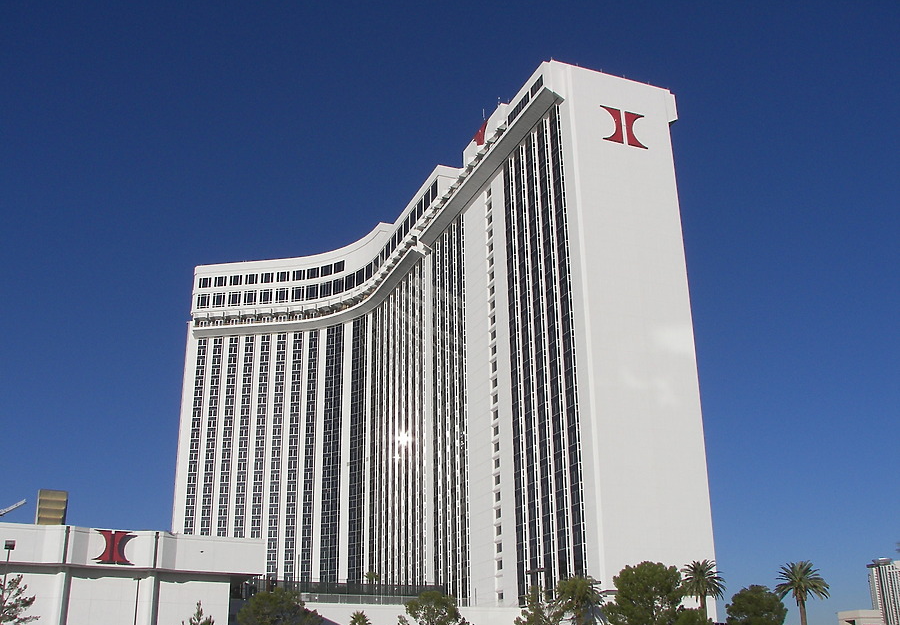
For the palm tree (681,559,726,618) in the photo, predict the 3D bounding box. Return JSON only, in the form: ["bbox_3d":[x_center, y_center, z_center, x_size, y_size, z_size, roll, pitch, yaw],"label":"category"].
[{"bbox_3d":[30.402,34.785,110.125,5.500,11.000,5.500,-6,-21,14],"label":"palm tree"}]

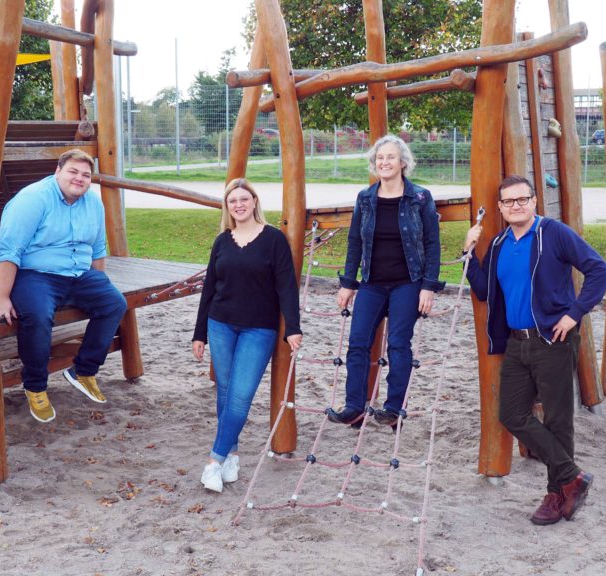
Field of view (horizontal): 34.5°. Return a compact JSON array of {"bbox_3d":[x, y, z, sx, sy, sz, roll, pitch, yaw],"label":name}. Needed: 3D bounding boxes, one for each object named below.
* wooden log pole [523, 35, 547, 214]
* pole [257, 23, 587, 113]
[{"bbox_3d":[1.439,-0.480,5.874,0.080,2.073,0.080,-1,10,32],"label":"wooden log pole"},{"bbox_3d":[0.595,-1.213,5.491,1.970,0.140,0.130,-6,4,29],"label":"pole"}]

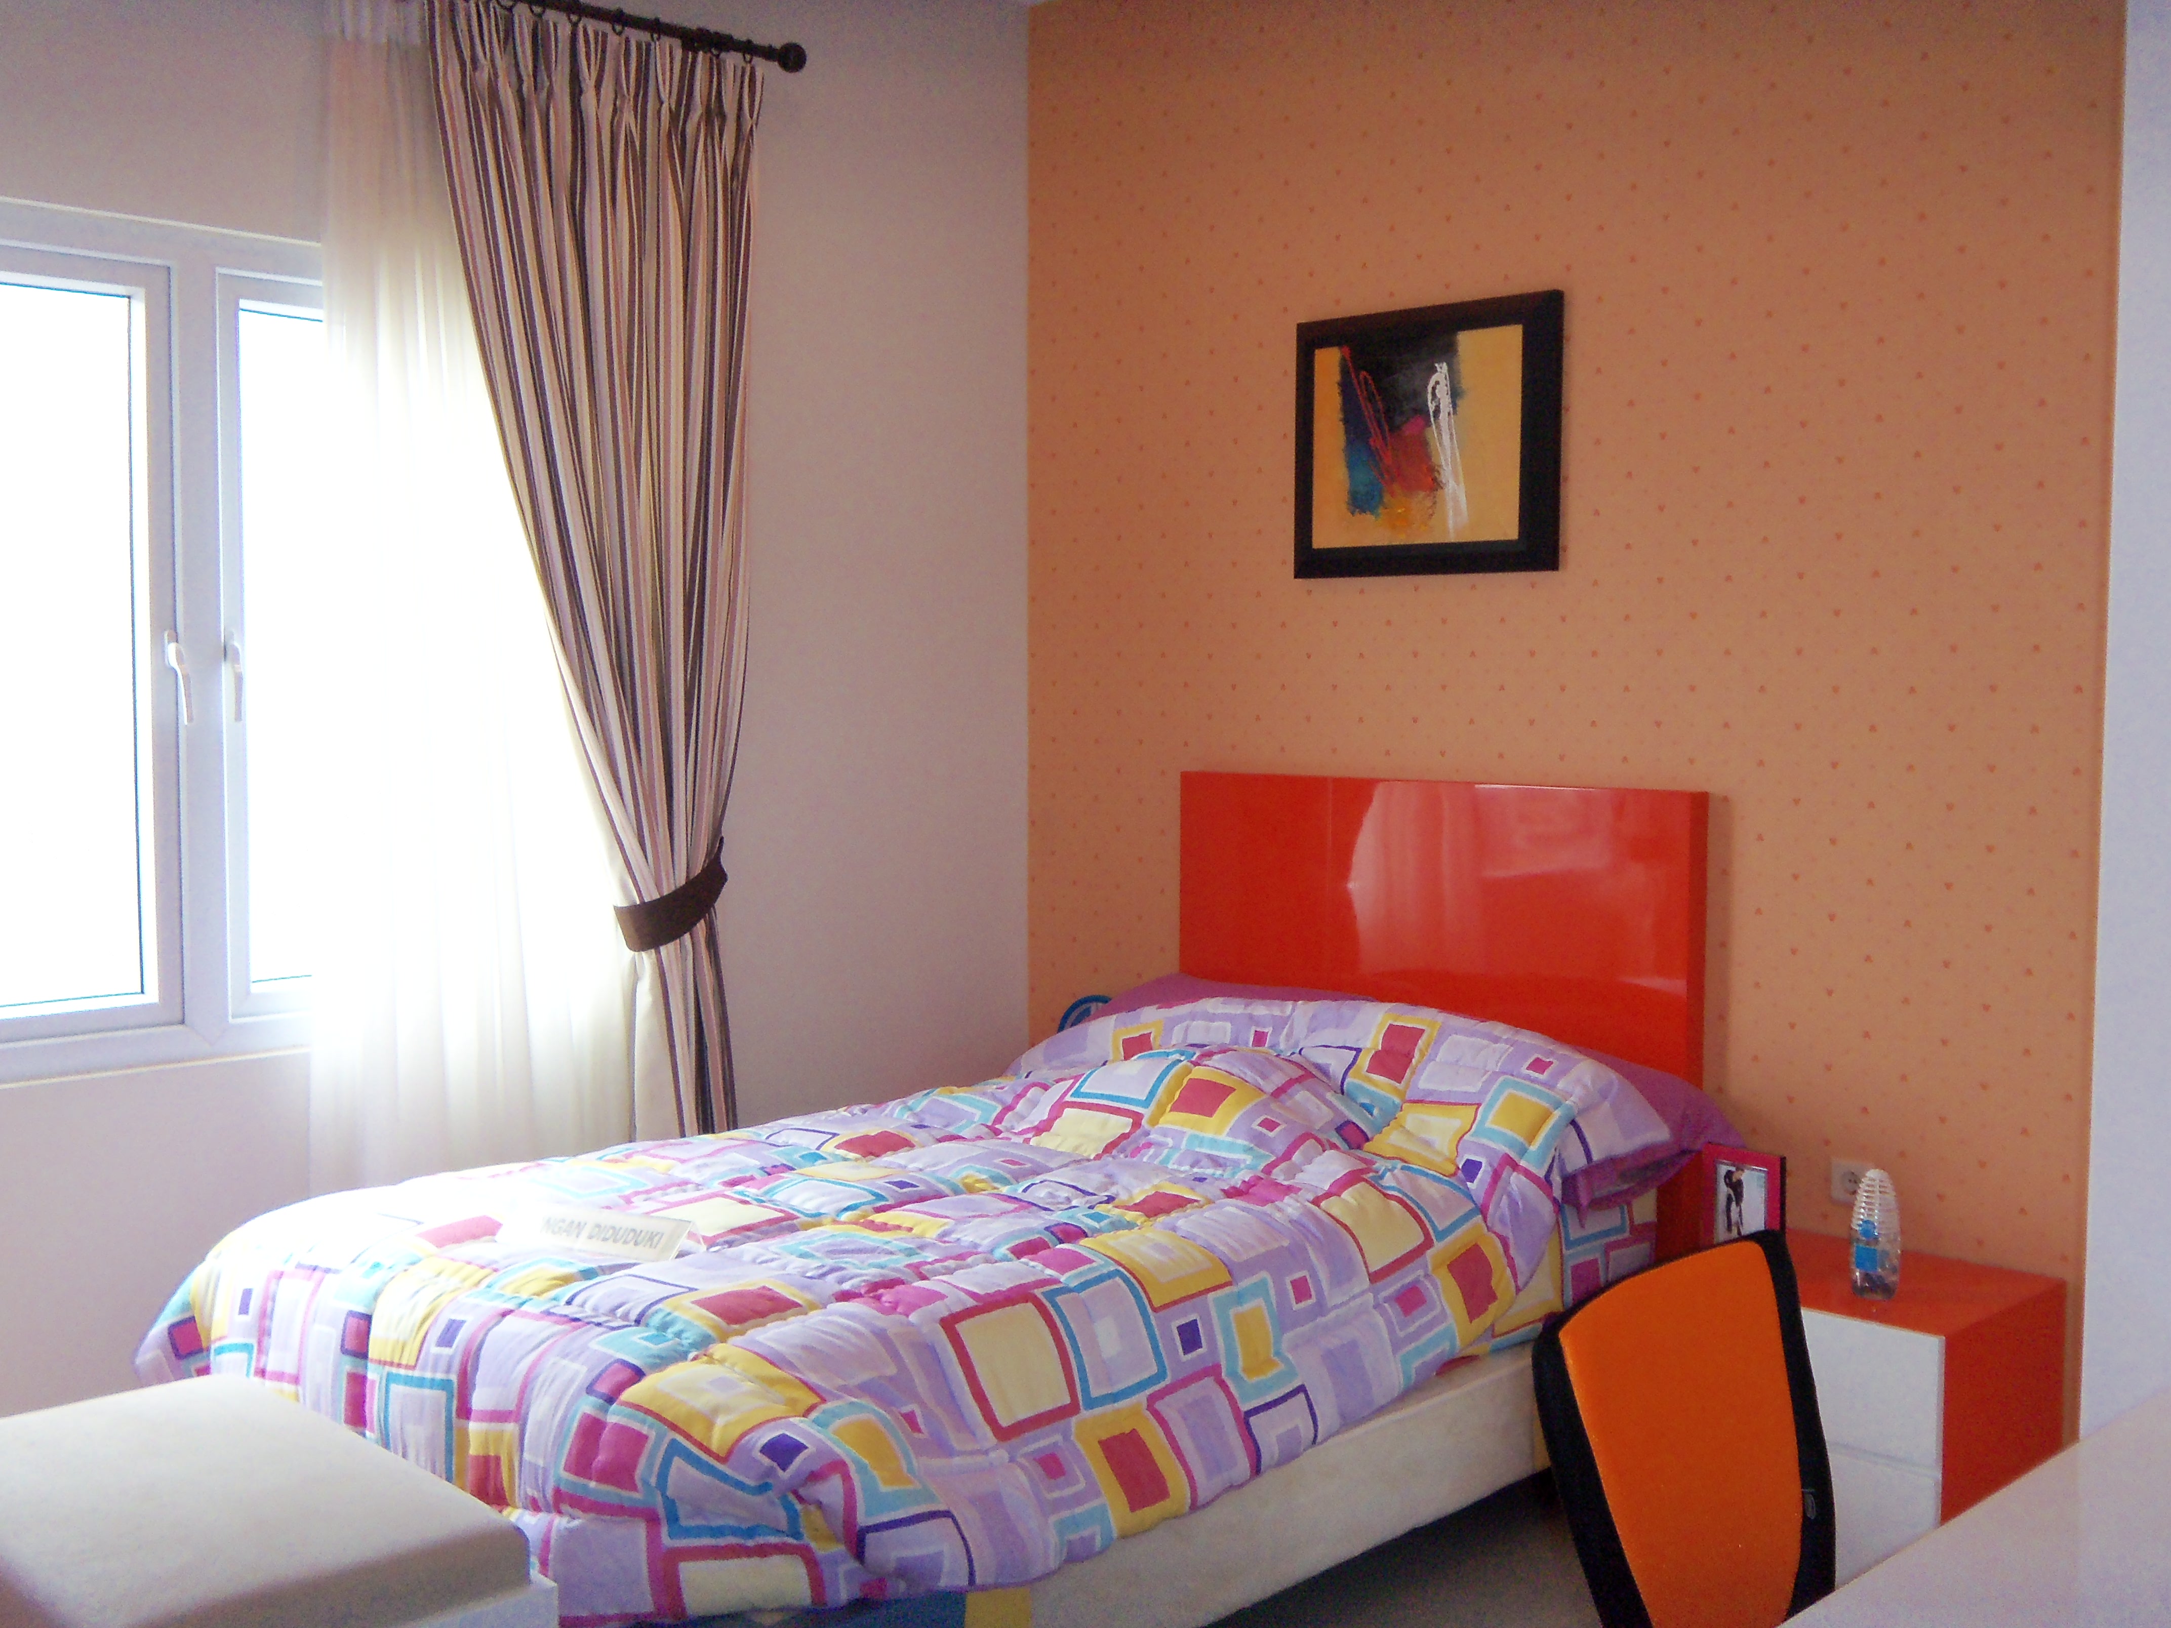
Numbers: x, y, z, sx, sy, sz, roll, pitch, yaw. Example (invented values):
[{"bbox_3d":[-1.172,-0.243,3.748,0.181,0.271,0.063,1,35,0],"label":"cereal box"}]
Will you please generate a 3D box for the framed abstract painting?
[{"bbox_3d":[0.688,-0.761,4.492,0.030,0.540,0.645,-3,5,-45],"label":"framed abstract painting"}]

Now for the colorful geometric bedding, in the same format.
[{"bbox_3d":[-0.208,0.694,3.798,2.150,0.600,1.560,-3,5,-45],"label":"colorful geometric bedding"}]

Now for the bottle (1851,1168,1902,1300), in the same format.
[{"bbox_3d":[1.293,0.680,3.580,0.070,0.205,0.070,-3,5,-45],"label":"bottle"}]

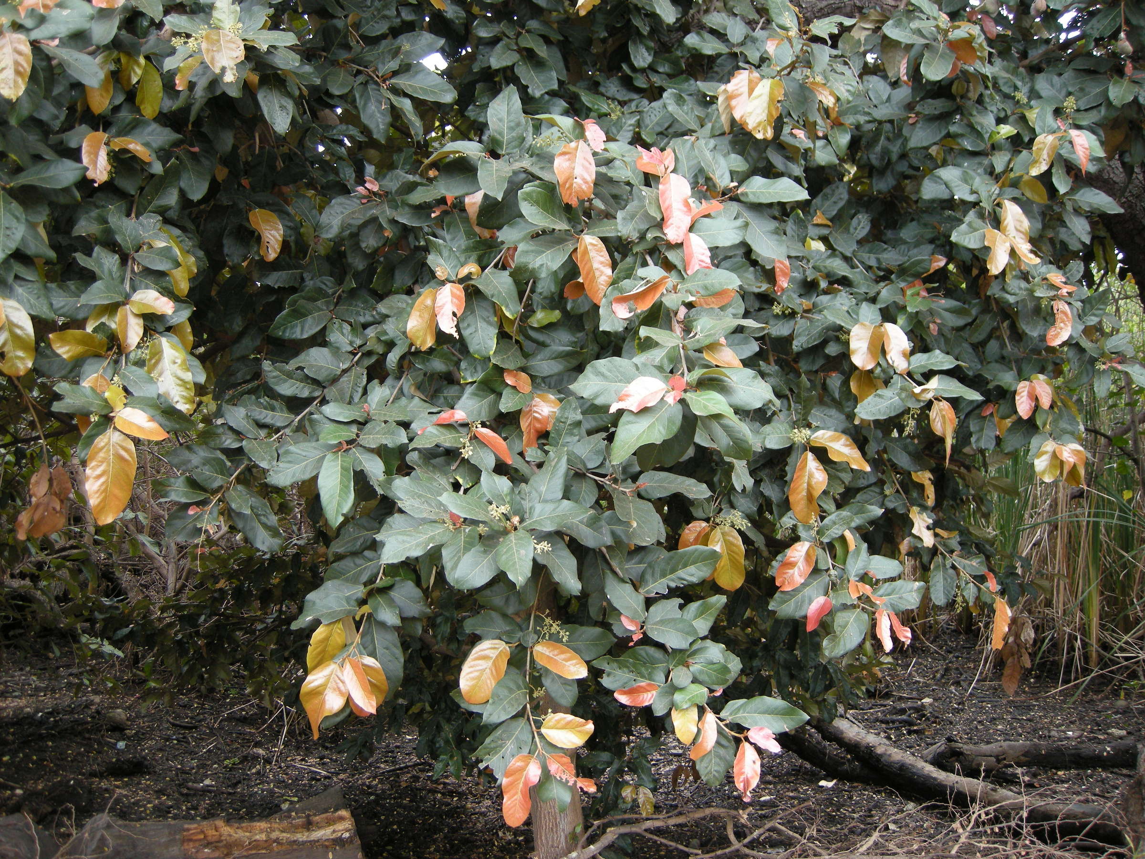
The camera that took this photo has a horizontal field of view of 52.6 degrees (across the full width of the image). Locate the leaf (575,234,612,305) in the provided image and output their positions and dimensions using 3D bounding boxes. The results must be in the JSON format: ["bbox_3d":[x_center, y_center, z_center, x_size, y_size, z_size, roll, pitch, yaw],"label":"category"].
[{"bbox_3d":[0.048,-0.379,2.750,0.066,0.179,0.030,-17,-13,3],"label":"leaf"}]

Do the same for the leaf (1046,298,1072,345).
[{"bbox_3d":[1.261,-0.276,3.000,0.056,0.125,0.035,15,-5,21],"label":"leaf"}]

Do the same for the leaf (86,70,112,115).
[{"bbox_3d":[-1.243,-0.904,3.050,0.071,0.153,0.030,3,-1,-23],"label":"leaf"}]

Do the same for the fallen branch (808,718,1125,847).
[{"bbox_3d":[1.188,1.098,3.623,1.009,0.180,0.199,5,7,43],"label":"fallen branch"}]

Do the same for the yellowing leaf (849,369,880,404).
[{"bbox_3d":[0.758,-0.108,3.000,0.072,0.118,0.040,6,-14,15],"label":"yellowing leaf"}]

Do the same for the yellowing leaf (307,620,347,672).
[{"bbox_3d":[-0.573,0.504,2.700,0.075,0.163,0.030,25,-29,-7],"label":"yellowing leaf"}]

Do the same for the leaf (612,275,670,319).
[{"bbox_3d":[0.163,-0.312,2.720,0.158,0.057,0.045,-35,4,-8],"label":"leaf"}]

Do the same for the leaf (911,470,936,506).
[{"bbox_3d":[0.983,0.166,3.250,0.043,0.118,0.030,-28,-30,14],"label":"leaf"}]

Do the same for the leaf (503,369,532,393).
[{"bbox_3d":[-0.133,-0.118,2.800,0.078,0.049,0.030,-26,-12,-9],"label":"leaf"}]

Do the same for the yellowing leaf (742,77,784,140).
[{"bbox_3d":[0.494,-0.832,3.000,0.096,0.177,0.045,15,-7,11],"label":"yellowing leaf"}]

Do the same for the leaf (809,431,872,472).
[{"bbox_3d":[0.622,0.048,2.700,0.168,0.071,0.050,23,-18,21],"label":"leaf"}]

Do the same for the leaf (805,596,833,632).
[{"bbox_3d":[0.543,0.405,2.550,0.045,0.088,0.022,30,-19,15],"label":"leaf"}]

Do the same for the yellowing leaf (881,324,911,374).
[{"bbox_3d":[0.810,-0.204,2.900,0.058,0.138,0.040,-14,-22,26],"label":"yellowing leaf"}]

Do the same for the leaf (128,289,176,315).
[{"bbox_3d":[-0.981,-0.297,2.700,0.117,0.052,0.040,21,-35,-6],"label":"leaf"}]

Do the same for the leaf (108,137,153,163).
[{"bbox_3d":[-1.050,-0.664,2.750,0.100,0.050,0.045,25,-41,-14],"label":"leaf"}]

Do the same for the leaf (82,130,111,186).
[{"bbox_3d":[-1.202,-0.690,2.950,0.064,0.139,0.030,5,-10,-23],"label":"leaf"}]

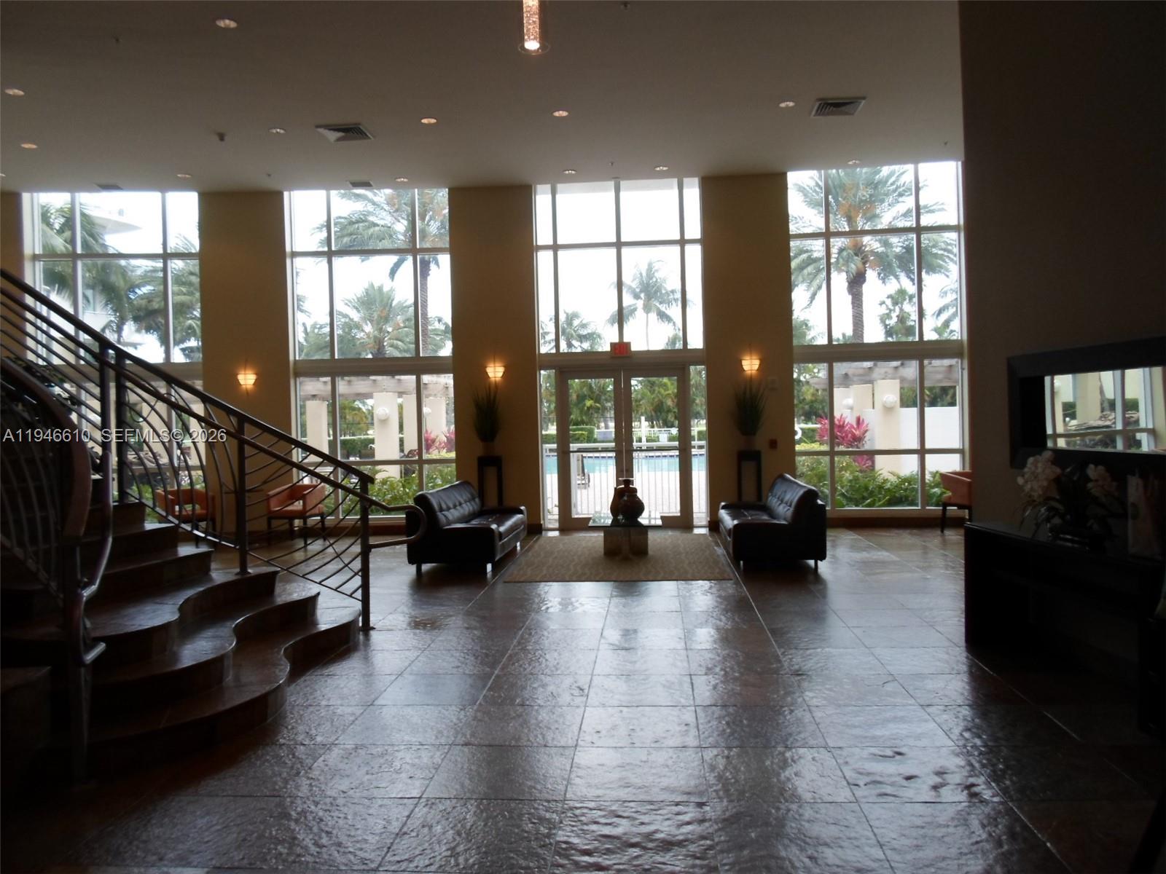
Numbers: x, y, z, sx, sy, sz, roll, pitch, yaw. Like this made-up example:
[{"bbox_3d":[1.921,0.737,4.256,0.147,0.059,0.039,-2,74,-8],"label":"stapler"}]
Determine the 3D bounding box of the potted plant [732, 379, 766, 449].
[{"bbox_3d":[2.276,-0.311,11.528,0.410,0.960,0.400,-1,1,5],"label":"potted plant"}]

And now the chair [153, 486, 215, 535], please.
[{"bbox_3d":[-5.327,1.116,11.355,0.590,0.790,0.560,0,2,43],"label":"chair"}]

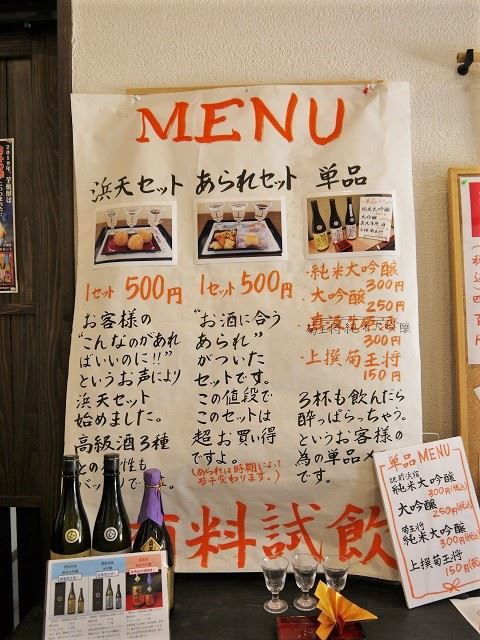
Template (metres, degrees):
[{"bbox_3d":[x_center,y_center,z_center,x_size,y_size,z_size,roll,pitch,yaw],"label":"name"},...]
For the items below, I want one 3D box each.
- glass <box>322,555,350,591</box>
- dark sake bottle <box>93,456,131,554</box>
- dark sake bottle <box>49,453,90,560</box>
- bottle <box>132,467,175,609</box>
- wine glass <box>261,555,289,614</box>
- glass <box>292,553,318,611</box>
[{"bbox_3d":[0.192,0.516,1.025,0.053,0.089,0.053,-1,0,0],"label":"glass"},{"bbox_3d":[-0.246,0.414,0.995,0.077,0.303,0.077,-1,0,-14],"label":"dark sake bottle"},{"bbox_3d":[-0.325,0.415,0.997,0.077,0.303,0.077,-1,0,-21],"label":"dark sake bottle"},{"bbox_3d":[-0.167,0.427,1.000,0.080,0.278,0.080,-1,0,-3],"label":"bottle"},{"bbox_3d":[0.071,0.517,1.013,0.053,0.089,0.053,-1,0,0],"label":"wine glass"},{"bbox_3d":[0.130,0.517,1.025,0.053,0.089,0.053,-1,0,0],"label":"glass"}]

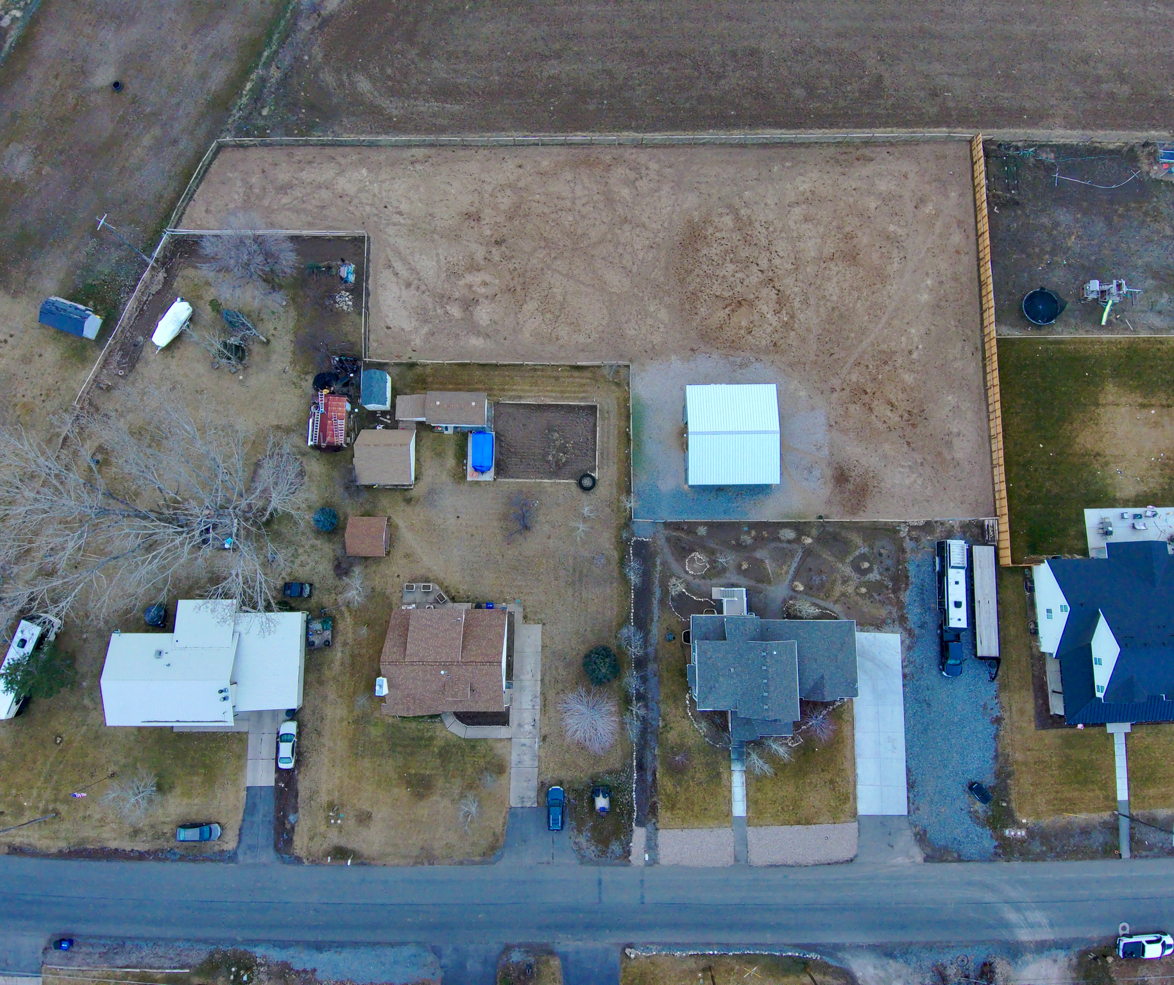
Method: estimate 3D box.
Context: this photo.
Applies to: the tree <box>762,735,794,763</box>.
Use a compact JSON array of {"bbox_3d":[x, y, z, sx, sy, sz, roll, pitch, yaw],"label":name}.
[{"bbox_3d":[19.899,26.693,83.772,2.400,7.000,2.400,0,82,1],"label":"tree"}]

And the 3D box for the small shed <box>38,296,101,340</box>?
[{"bbox_3d":[-58.919,-19.827,91.011,5.150,2.600,2.650,18,83,2],"label":"small shed"}]

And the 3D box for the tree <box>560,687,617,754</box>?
[{"bbox_3d":[0.165,24.309,85.198,6.300,5.400,6.500,0,82,1],"label":"tree"}]

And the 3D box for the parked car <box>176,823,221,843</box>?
[{"bbox_3d":[-40.236,35.362,82.714,4.500,1.500,1.800,0,81,0],"label":"parked car"}]

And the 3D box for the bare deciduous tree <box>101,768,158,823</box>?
[{"bbox_3d":[-45.926,30.620,81.013,5.700,6.300,5.500,0,81,0],"label":"bare deciduous tree"}]

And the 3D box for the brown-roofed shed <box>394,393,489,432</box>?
[{"bbox_3d":[-16.576,-9.282,91.521,10.300,3.100,4.000,0,82,1],"label":"brown-roofed shed"}]

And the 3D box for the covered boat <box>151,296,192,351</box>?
[{"bbox_3d":[-47.246,-19.220,90.956,2.400,2.000,6.300,36,83,5],"label":"covered boat"}]

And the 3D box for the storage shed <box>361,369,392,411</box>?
[{"bbox_3d":[-23.533,-11.393,89.402,2.650,2.750,3.850,0,81,0],"label":"storage shed"}]

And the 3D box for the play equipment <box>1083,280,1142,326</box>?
[{"bbox_3d":[61.352,-22.044,92.442,6.300,2.900,4.300,1,82,1],"label":"play equipment"}]

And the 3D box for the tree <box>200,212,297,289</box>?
[{"bbox_3d":[-37.996,-27.084,89.568,10.000,7.200,8.800,0,81,0],"label":"tree"}]

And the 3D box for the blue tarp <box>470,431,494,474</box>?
[{"bbox_3d":[-11.605,-4.542,88.939,2.200,1.600,4.500,0,81,0],"label":"blue tarp"}]

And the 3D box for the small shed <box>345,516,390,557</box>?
[{"bbox_3d":[-24.494,5.012,89.478,4.200,3.200,4.350,0,82,1],"label":"small shed"}]

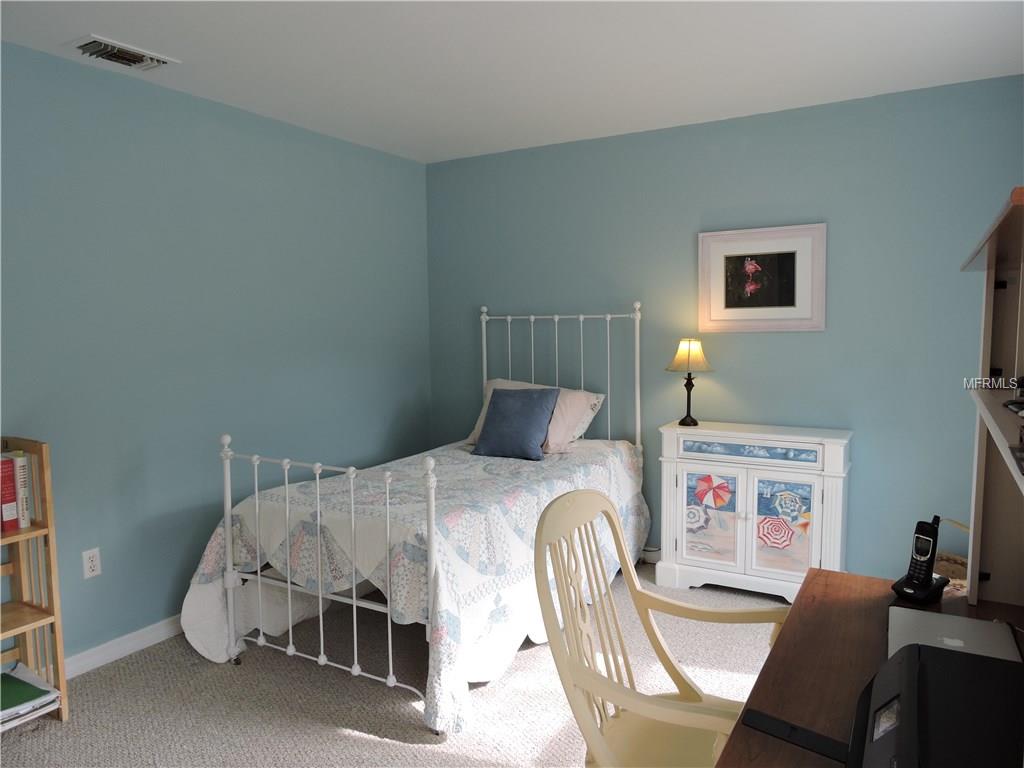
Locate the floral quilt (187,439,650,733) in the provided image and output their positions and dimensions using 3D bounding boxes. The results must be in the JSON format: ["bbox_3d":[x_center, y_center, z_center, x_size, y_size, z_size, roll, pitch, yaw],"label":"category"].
[{"bbox_3d":[-0.261,0.755,3.514,1.390,0.690,1.990,2,6,31],"label":"floral quilt"}]

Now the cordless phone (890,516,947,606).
[{"bbox_3d":[0.982,0.418,1.706,0.115,0.196,0.098,-3,6,-26],"label":"cordless phone"}]

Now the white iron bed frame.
[{"bbox_3d":[-0.213,0.354,3.479,1.075,1.494,2.000,2,6,31],"label":"white iron bed frame"}]

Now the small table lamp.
[{"bbox_3d":[0.941,-0.004,3.762,0.232,0.456,0.232,2,6,31],"label":"small table lamp"}]

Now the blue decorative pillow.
[{"bbox_3d":[0.034,0.216,3.945,0.410,0.405,0.130,2,-24,31],"label":"blue decorative pillow"}]

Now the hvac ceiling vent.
[{"bbox_3d":[-1.489,-1.246,2.708,0.205,0.020,0.345,2,6,31],"label":"hvac ceiling vent"}]

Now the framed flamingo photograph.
[{"bbox_3d":[1.280,-0.534,3.667,0.631,0.526,0.030,2,6,31],"label":"framed flamingo photograph"}]

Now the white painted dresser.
[{"bbox_3d":[1.237,0.653,3.645,0.890,0.834,0.310,2,6,31],"label":"white painted dresser"}]

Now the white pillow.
[{"bbox_3d":[0.151,0.184,4.170,0.710,0.420,0.160,2,-24,31],"label":"white pillow"}]

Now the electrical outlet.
[{"bbox_3d":[-1.719,0.736,2.909,0.010,0.114,0.070,2,6,31],"label":"electrical outlet"}]

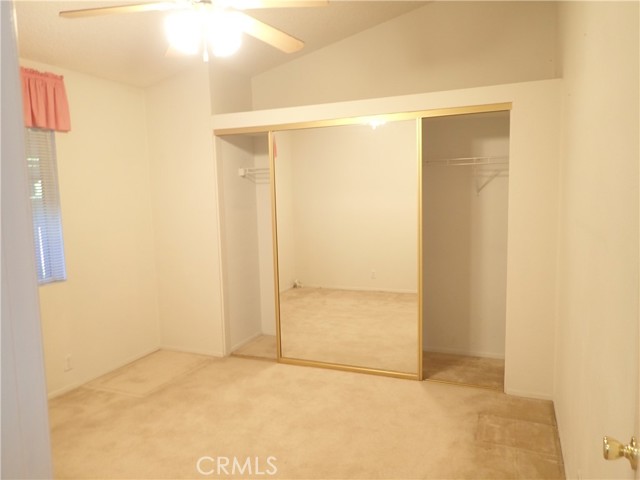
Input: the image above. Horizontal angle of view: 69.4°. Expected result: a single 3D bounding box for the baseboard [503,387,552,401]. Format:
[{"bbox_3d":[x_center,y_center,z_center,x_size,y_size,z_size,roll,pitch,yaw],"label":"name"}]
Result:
[{"bbox_3d":[1.497,1.102,3.318,0.315,0.045,0.013,1,6,23],"label":"baseboard"}]

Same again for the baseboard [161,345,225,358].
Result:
[{"bbox_3d":[-1.234,1.069,4.435,0.733,0.045,0.013,1,6,23],"label":"baseboard"}]

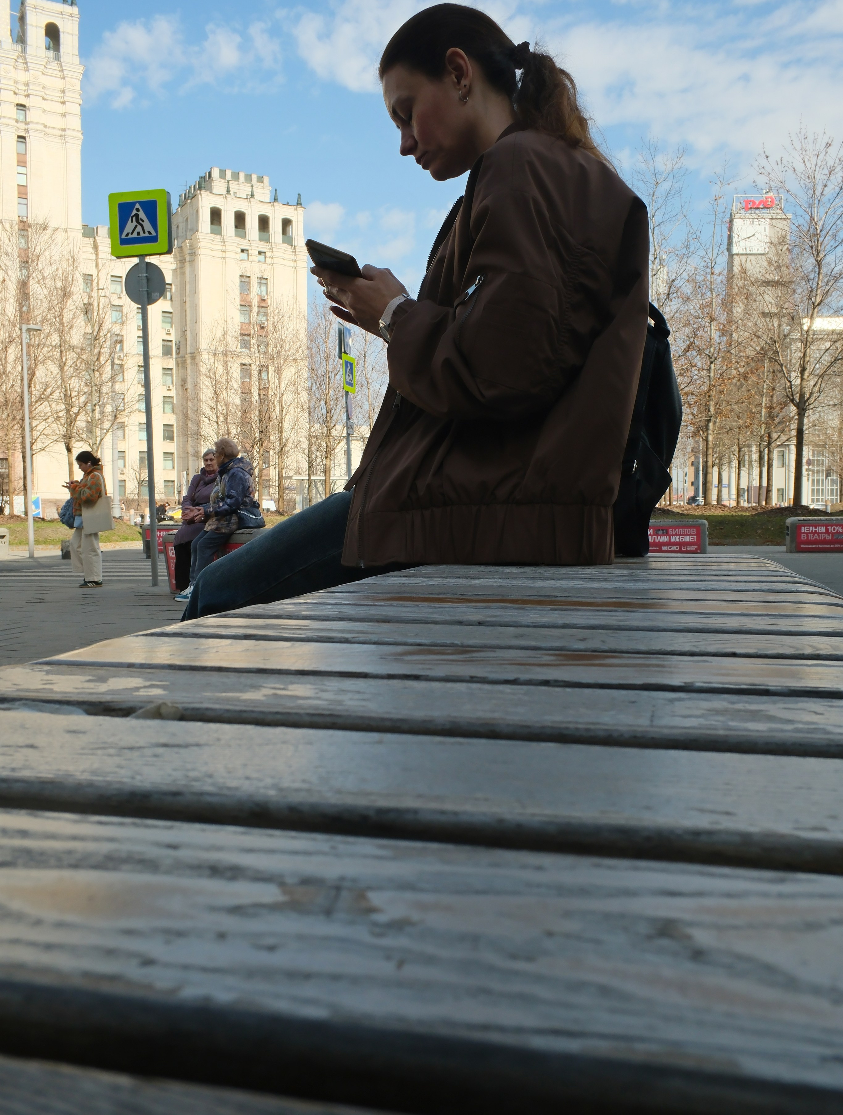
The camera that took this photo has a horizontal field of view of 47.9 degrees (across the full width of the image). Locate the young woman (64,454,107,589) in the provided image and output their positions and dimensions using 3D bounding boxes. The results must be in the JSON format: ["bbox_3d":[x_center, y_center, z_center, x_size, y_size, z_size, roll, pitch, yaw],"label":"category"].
[{"bbox_3d":[-3.886,-0.447,11.000,0.500,1.580,0.500,-1,3,-17],"label":"young woman"}]

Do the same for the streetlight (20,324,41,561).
[{"bbox_3d":[-8.296,-2.460,20.100,0.420,4.950,0.170,-1,3,-16],"label":"streetlight"}]

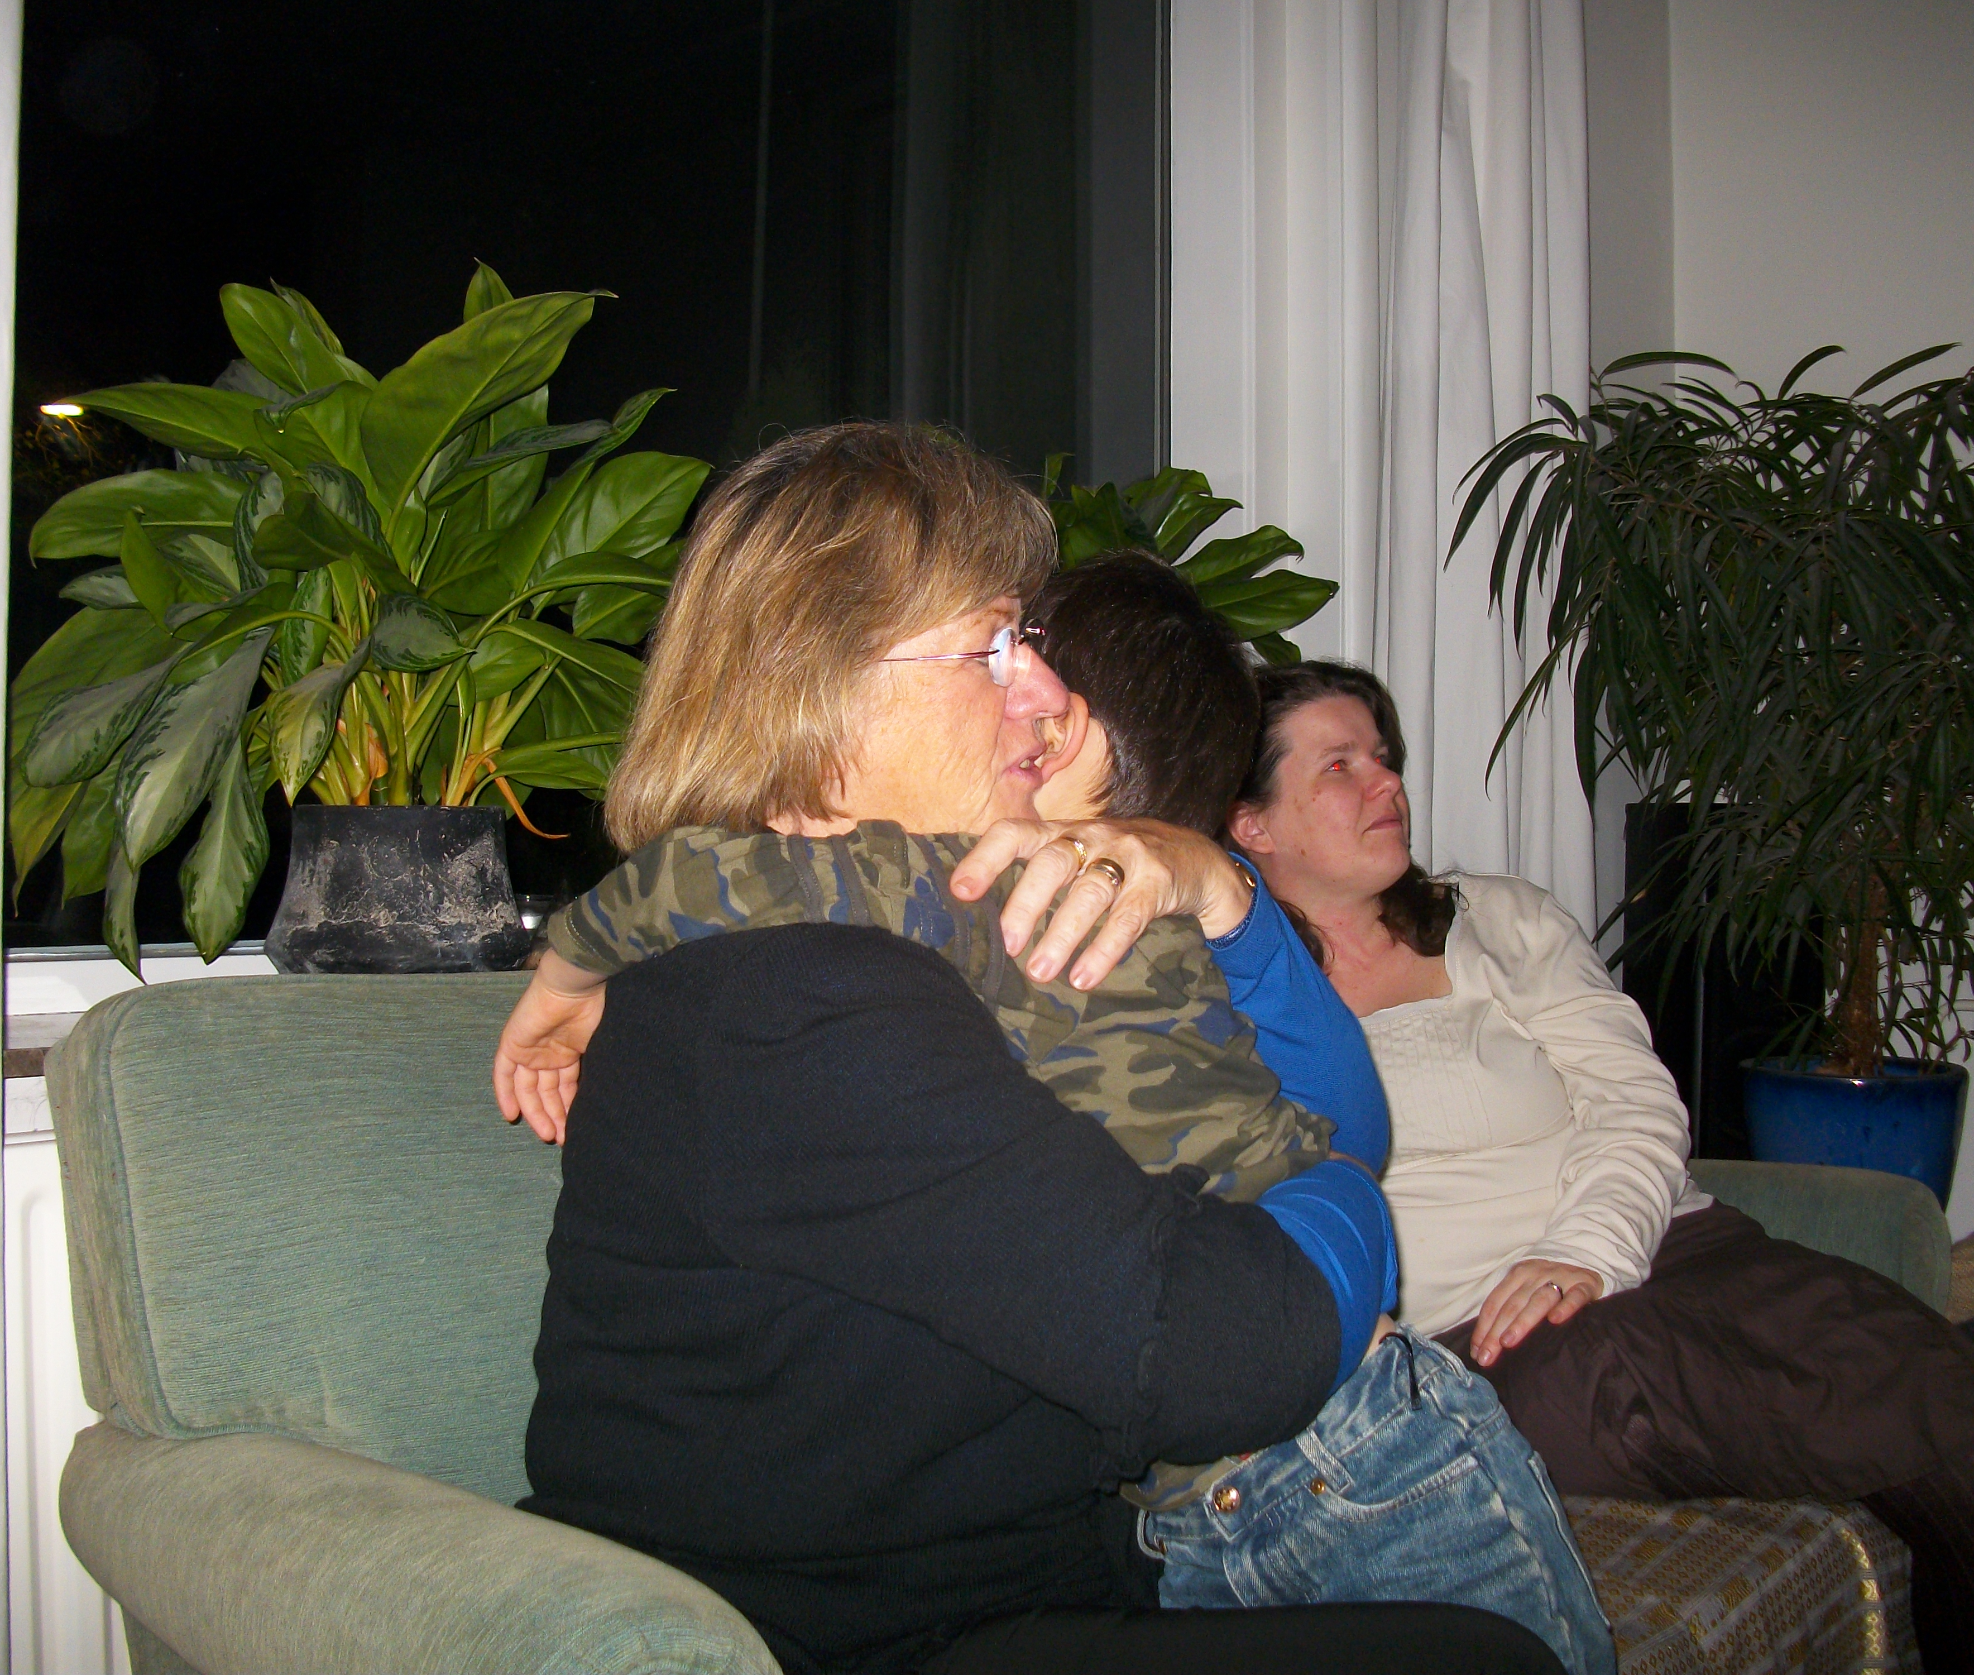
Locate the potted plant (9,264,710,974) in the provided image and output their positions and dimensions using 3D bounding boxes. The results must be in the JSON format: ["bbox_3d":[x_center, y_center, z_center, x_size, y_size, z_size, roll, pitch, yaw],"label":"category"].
[{"bbox_3d":[-0.529,-0.168,1.850,0.610,0.630,0.530,0,0,-36],"label":"potted plant"}]

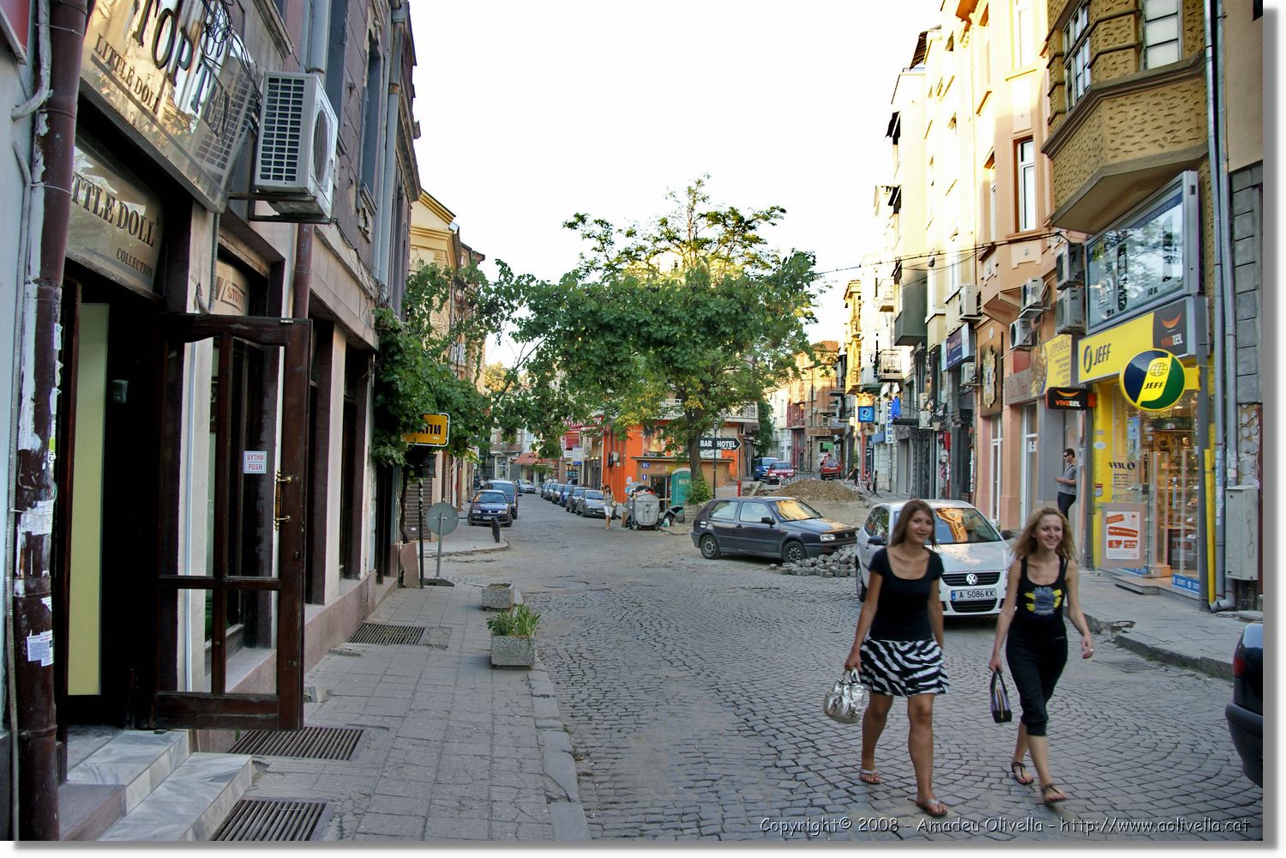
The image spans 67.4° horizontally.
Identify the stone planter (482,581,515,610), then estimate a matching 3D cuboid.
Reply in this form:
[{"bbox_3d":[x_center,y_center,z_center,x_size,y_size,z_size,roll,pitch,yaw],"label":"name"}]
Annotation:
[{"bbox_3d":[-1.850,2.150,12.350,0.370,0.280,0.430,0,-2,-3],"label":"stone planter"}]

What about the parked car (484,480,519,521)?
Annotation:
[{"bbox_3d":[-6.796,3.387,46.100,1.700,1.820,4.100,1,-3,-9],"label":"parked car"}]

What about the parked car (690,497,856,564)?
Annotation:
[{"bbox_3d":[3.020,2.270,22.000,1.700,1.420,4.020,3,-3,-40],"label":"parked car"}]

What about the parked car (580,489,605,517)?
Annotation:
[{"bbox_3d":[-2.430,3.940,51.200,1.700,1.420,4.250,1,-2,-10],"label":"parked car"}]

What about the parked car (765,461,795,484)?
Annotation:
[{"bbox_3d":[8.650,2.730,60.000,1.670,1.400,4.100,0,-2,9],"label":"parked car"}]

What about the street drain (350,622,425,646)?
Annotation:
[{"bbox_3d":[-2.640,2.130,10.050,0.720,0.040,1.150,1,-2,-9],"label":"street drain"}]

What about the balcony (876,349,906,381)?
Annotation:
[{"bbox_3d":[11.300,-2.870,44.000,1.000,1.250,2.300,0,-2,9],"label":"balcony"}]

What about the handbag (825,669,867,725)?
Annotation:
[{"bbox_3d":[1.138,1.503,5.420,0.150,0.290,0.250,2,-3,-37],"label":"handbag"}]

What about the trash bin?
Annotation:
[{"bbox_3d":[0.094,3.095,36.000,1.080,1.380,1.350,1,-3,-12],"label":"trash bin"}]

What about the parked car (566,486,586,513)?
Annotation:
[{"bbox_3d":[-3.490,4.220,57.200,1.700,1.450,4.250,1,-2,-9],"label":"parked car"}]

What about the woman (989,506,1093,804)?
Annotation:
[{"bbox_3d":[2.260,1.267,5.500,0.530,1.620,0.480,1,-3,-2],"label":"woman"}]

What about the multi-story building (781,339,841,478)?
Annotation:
[{"bbox_3d":[15.530,-1.855,89.000,6.300,12.000,8.000,0,-3,14],"label":"multi-story building"}]

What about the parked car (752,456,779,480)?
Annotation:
[{"bbox_3d":[8.750,2.770,66.500,1.720,1.570,4.200,1,-3,-1],"label":"parked car"}]

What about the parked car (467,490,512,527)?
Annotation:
[{"bbox_3d":[-6.080,3.160,38.400,1.700,1.430,4.050,1,-2,-9],"label":"parked car"}]

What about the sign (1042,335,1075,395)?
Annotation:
[{"bbox_3d":[7.855,-1.230,18.300,0.120,1.000,1.850,0,-3,7],"label":"sign"}]

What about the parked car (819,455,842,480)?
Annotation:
[{"bbox_3d":[14.550,3.180,74.500,1.670,1.420,4.100,0,-2,10],"label":"parked car"}]

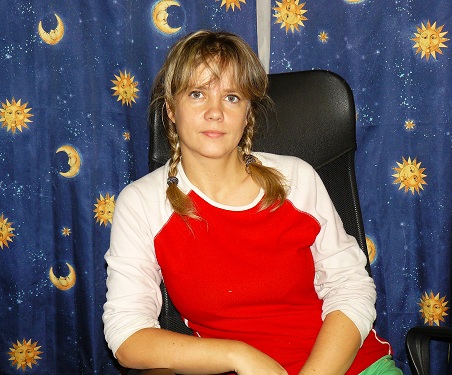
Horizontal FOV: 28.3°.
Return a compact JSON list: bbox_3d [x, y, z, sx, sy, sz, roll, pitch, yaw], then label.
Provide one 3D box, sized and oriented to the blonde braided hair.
[{"bbox_3d":[-0.014,-0.120,1.625,0.235,0.320,0.225,1,7,-7],"label":"blonde braided hair"}]

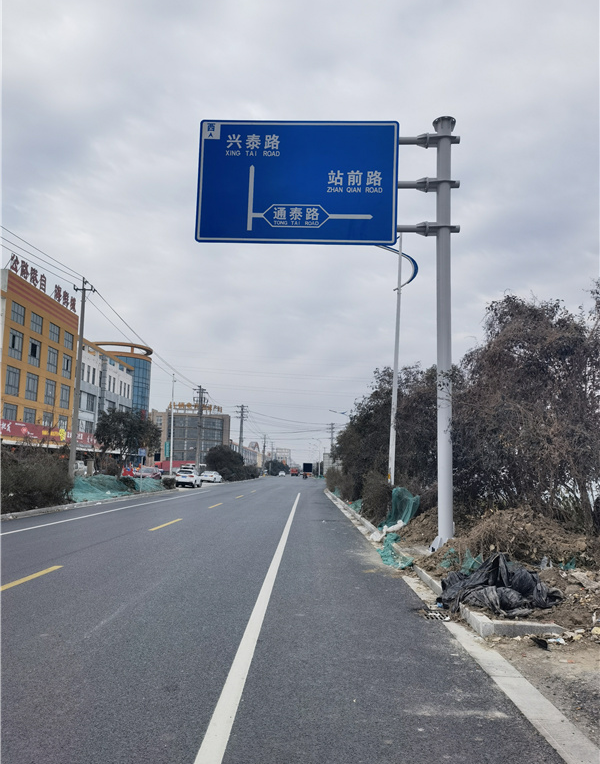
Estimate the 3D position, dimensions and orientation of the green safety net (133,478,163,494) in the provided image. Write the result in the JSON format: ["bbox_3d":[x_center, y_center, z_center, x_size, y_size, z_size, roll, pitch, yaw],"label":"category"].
[{"bbox_3d":[-10.732,6.588,39.902,2.200,1.000,6.600,1,-8,1],"label":"green safety net"}]

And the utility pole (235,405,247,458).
[{"bbox_3d":[-9.703,9.820,102.757,1.700,12.121,0.400,1,-8,1],"label":"utility pole"}]

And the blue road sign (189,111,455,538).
[{"bbox_3d":[0.576,-1.228,12.739,5.457,9.031,0.700,1,-8,-1],"label":"blue road sign"}]

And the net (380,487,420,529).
[{"bbox_3d":[2.637,3.293,16.371,1.100,1.150,1.000,1,-8,1],"label":"net"}]

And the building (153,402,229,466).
[{"bbox_3d":[-36.099,17.335,189.597,22.000,20.970,13.000,7,-10,-37],"label":"building"}]

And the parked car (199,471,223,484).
[{"bbox_3d":[-10.814,11.616,76.259,1.800,1.460,4.650,0,-8,4],"label":"parked car"}]

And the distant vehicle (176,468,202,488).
[{"bbox_3d":[-10.524,8.963,58.653,1.840,1.690,4.600,1,-8,1],"label":"distant vehicle"}]

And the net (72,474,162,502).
[{"bbox_3d":[-10.929,5.886,35.862,2.500,1.200,14.500,1,-8,1],"label":"net"}]

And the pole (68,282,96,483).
[{"bbox_3d":[-11.650,0.158,32.637,1.400,11.689,0.400,1,-8,1],"label":"pole"}]

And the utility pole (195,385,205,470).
[{"bbox_3d":[-10.700,5.571,66.000,1.500,10.280,0.500,1,-8,1],"label":"utility pole"}]

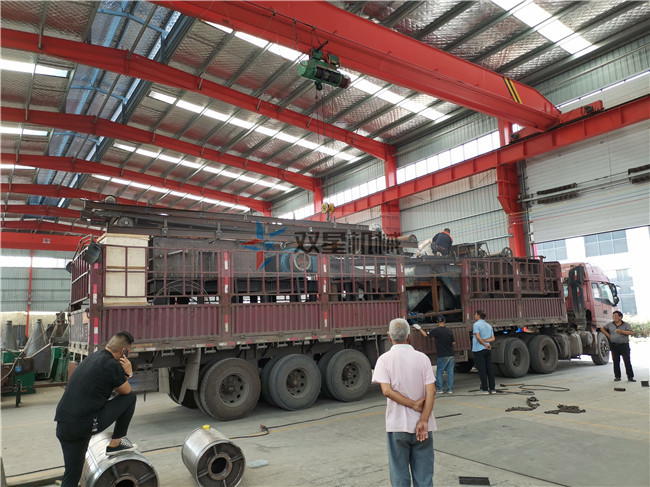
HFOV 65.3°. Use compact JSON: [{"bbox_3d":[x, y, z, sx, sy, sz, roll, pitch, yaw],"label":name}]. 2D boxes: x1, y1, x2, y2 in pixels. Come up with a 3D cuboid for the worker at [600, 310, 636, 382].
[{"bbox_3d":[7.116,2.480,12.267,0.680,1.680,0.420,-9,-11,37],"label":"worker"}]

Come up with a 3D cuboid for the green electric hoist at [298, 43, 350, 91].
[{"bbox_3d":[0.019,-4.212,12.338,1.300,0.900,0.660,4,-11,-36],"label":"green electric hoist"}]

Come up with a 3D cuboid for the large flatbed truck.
[{"bbox_3d":[2.371,1.766,13.487,16.270,3.800,2.580,4,-11,-34],"label":"large flatbed truck"}]

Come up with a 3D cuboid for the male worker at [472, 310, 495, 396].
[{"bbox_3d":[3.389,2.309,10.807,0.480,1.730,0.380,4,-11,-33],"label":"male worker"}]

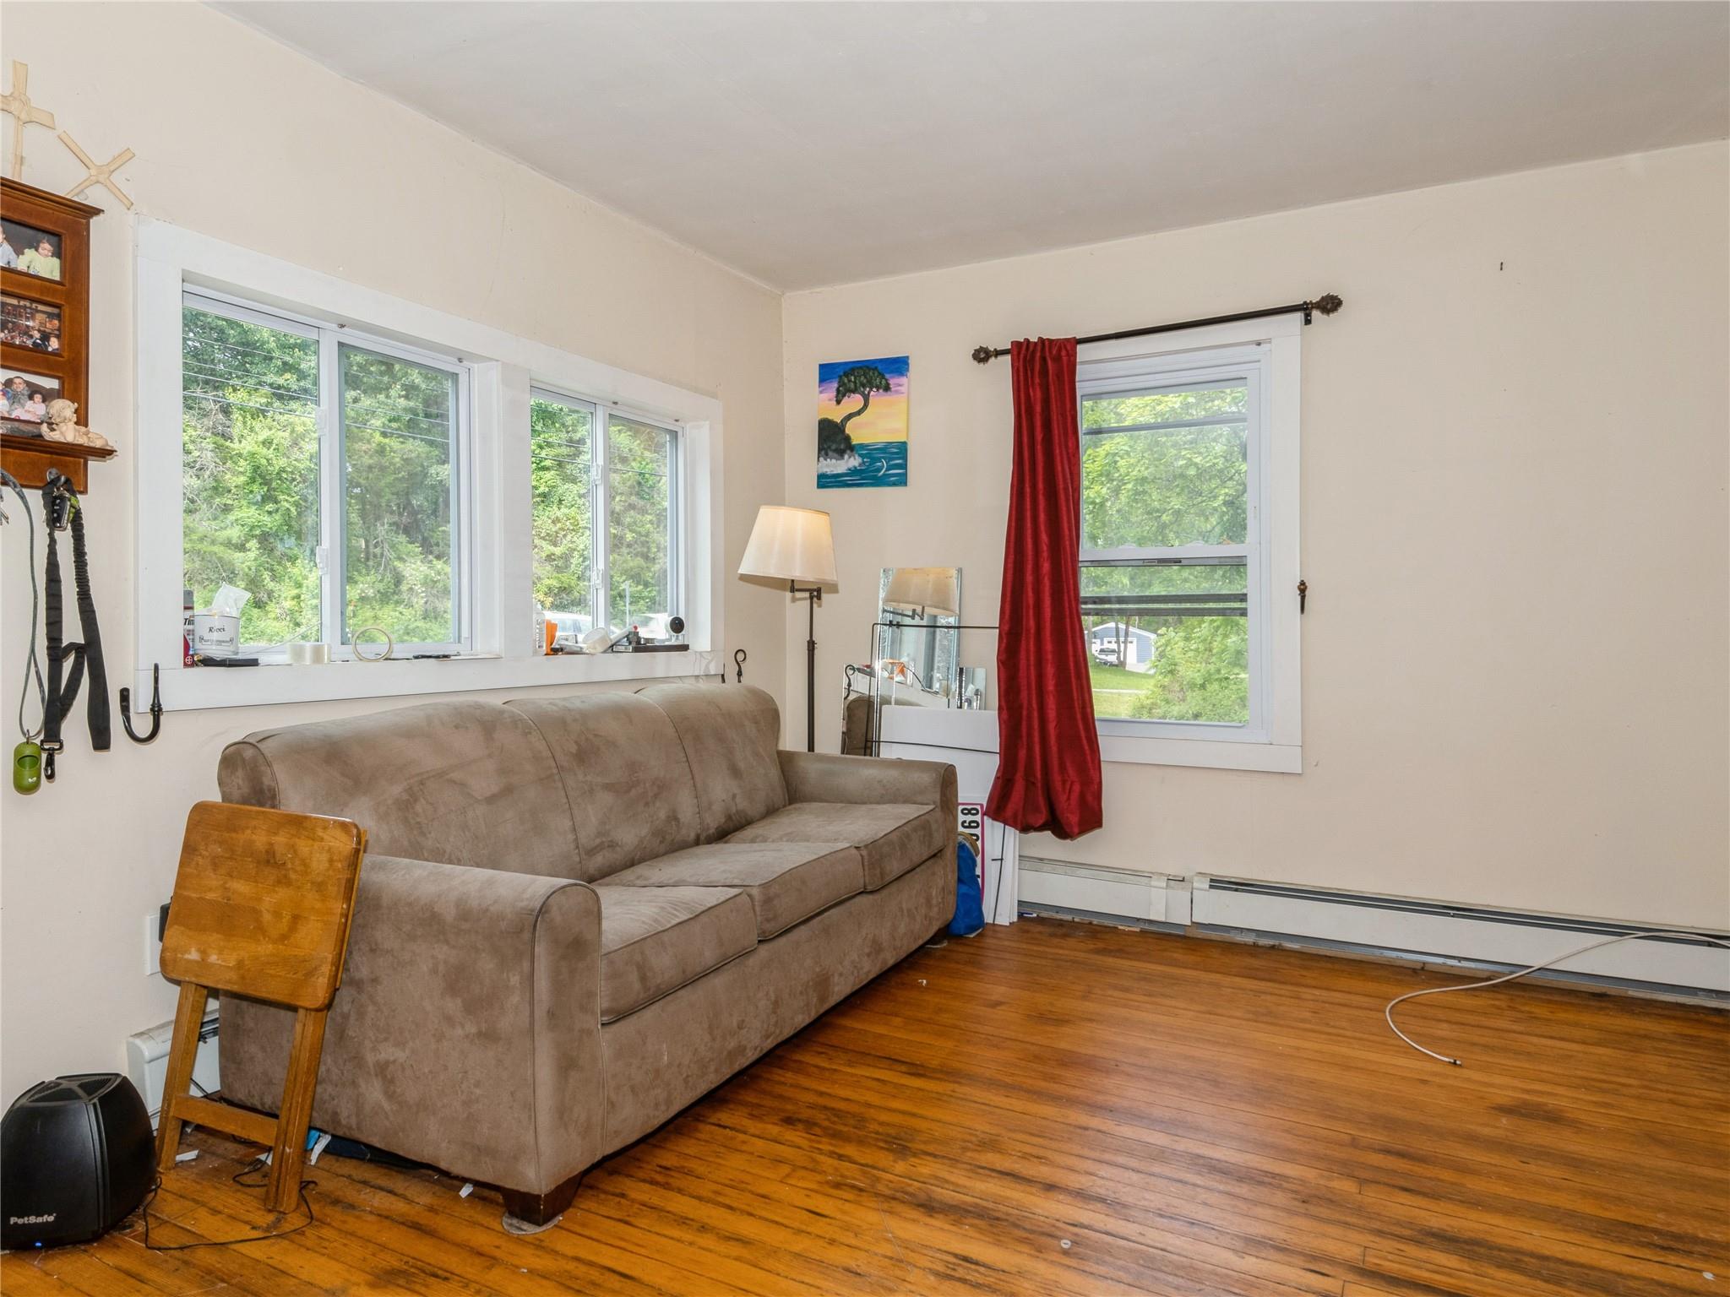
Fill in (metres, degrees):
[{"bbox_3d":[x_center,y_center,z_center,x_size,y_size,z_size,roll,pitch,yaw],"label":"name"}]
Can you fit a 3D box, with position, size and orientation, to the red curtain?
[{"bbox_3d":[0.642,-0.215,3.986,0.439,1.808,0.150,1,1,28],"label":"red curtain"}]

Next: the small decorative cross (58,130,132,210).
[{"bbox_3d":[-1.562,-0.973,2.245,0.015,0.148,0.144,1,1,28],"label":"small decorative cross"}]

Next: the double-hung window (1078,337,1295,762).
[{"bbox_3d":[1.043,-0.342,3.884,0.941,1.505,0.100,1,1,28],"label":"double-hung window"}]

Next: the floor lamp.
[{"bbox_3d":[-0.230,0.234,3.969,0.366,1.489,0.449,1,1,28],"label":"floor lamp"}]

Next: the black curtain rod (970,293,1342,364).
[{"bbox_3d":[0.967,-1.089,3.819,1.270,0.089,0.100,1,1,28],"label":"black curtain rod"}]

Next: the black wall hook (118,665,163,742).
[{"bbox_3d":[-1.493,0.113,2.280,0.131,0.165,0.026,1,1,28],"label":"black wall hook"}]

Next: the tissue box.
[{"bbox_3d":[-1.508,-0.033,2.555,0.090,0.100,0.095,1,1,43],"label":"tissue box"}]

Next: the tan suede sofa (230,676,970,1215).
[{"bbox_3d":[-0.517,0.568,3.031,0.886,0.852,2.074,1,1,25],"label":"tan suede sofa"}]

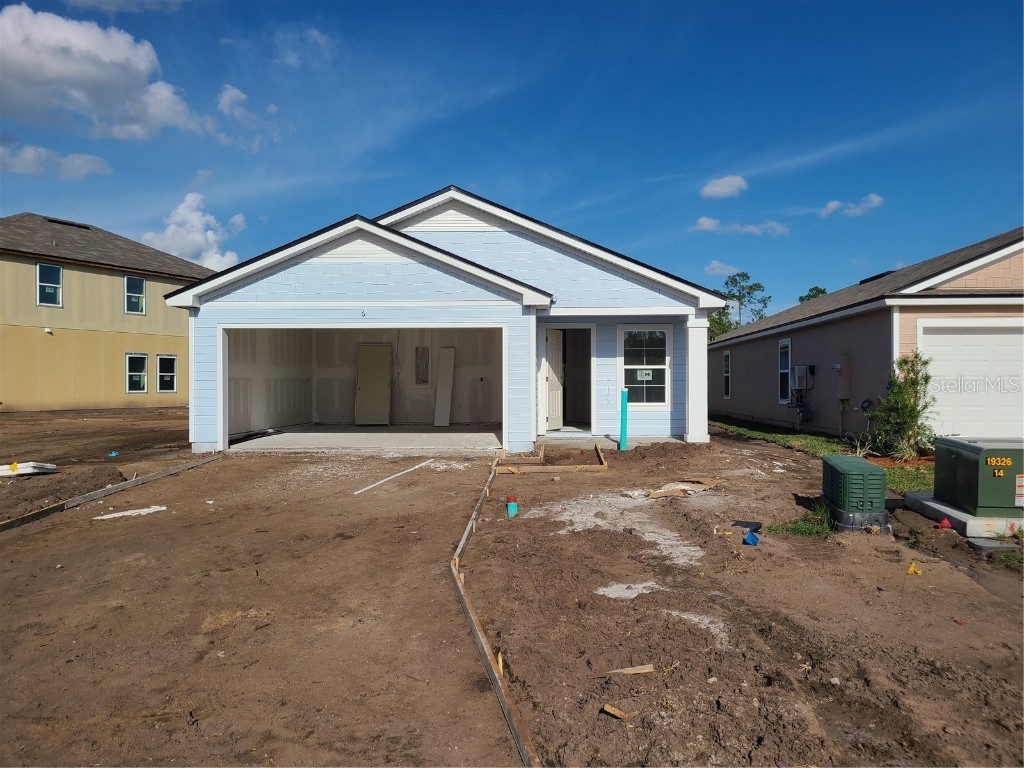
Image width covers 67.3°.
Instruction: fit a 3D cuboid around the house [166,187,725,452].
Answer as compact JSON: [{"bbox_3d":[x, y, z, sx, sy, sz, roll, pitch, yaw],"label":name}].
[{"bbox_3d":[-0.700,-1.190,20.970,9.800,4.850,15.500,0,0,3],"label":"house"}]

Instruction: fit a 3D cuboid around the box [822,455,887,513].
[{"bbox_3d":[3.630,1.050,8.180,0.440,0.450,0.780,0,0,9],"label":"box"}]

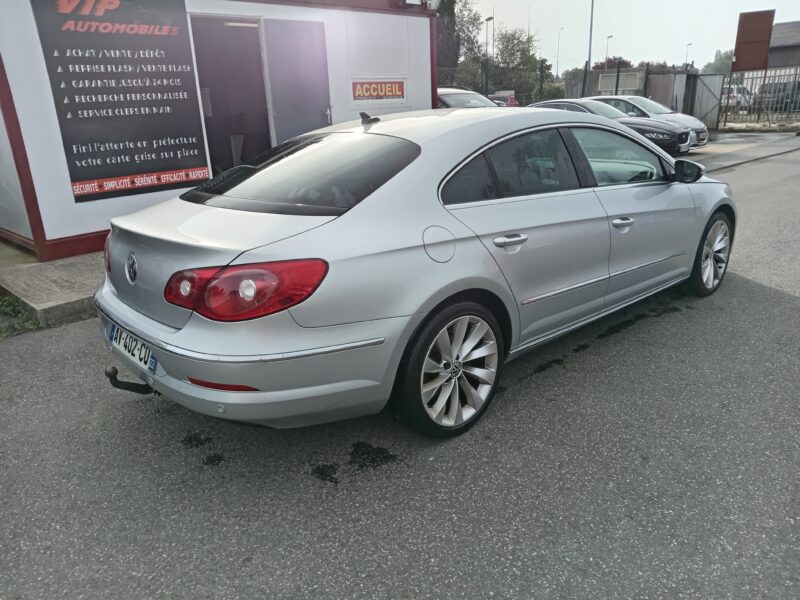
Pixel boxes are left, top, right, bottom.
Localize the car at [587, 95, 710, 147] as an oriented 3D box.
[{"bbox_3d":[5.979,-4.660,15.380,4.120,1.460,1.770,14,24,41],"label":"car"}]

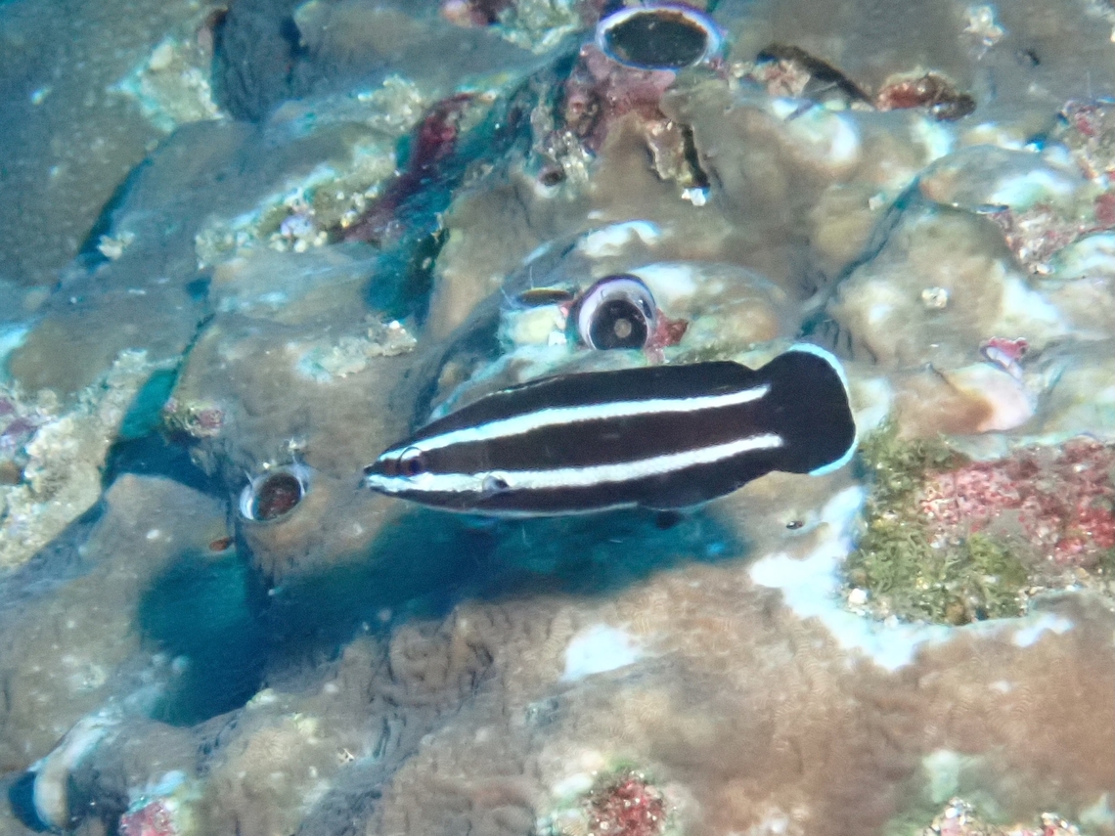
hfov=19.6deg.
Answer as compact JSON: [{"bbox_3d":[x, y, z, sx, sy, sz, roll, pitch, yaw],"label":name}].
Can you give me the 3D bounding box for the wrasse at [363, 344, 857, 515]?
[{"bbox_3d":[0.007,0.004,0.434,0.067,0.020,0.009,-8,15,-2],"label":"wrasse"}]

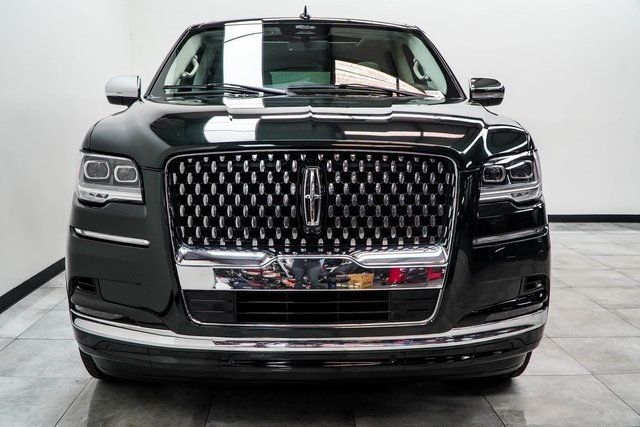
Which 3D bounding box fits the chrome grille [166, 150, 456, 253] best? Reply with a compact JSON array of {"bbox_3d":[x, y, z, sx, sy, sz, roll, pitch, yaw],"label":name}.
[{"bbox_3d":[-0.026,-0.044,2.111,1.000,0.345,0.130,0,9,-3],"label":"chrome grille"}]

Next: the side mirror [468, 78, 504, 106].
[{"bbox_3d":[0.996,-0.722,3.621,0.215,0.165,0.130,0,9,-3],"label":"side mirror"}]

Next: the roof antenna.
[{"bbox_3d":[-0.101,-1.355,4.085,0.080,0.085,0.160,0,9,-3],"label":"roof antenna"}]

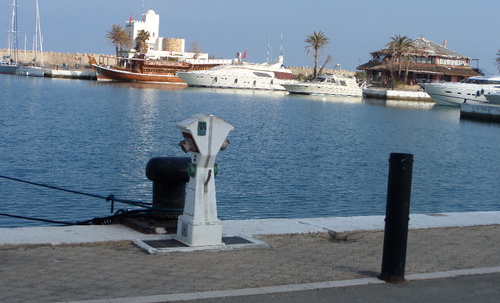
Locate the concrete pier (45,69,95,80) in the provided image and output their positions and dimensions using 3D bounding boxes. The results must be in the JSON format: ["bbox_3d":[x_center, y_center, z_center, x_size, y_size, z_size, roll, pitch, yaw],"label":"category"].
[{"bbox_3d":[-38.285,-16.317,191.000,11.000,1.900,6.000,3,5,-12],"label":"concrete pier"}]

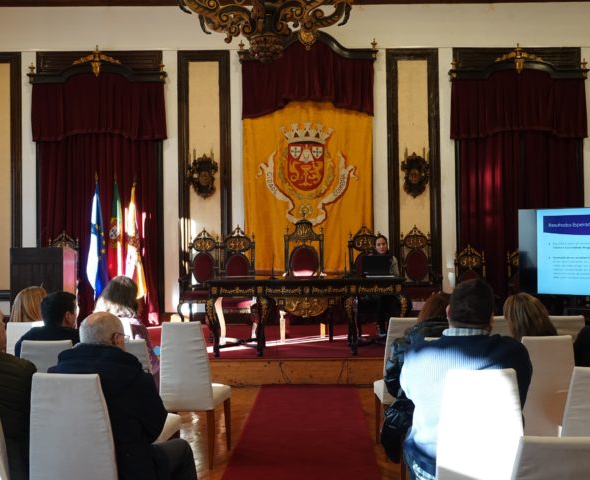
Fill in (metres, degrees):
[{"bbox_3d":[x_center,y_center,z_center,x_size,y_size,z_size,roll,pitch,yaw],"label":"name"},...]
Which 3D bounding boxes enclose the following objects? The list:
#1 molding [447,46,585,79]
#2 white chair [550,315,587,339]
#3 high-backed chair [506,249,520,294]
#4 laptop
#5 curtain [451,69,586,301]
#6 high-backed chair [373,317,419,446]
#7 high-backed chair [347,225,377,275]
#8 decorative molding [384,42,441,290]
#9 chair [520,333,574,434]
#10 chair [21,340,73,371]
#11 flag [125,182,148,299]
[{"bbox_3d":[3.442,-2.726,11.129,2.143,0.509,0.270,-1,-1,-1],"label":"molding"},{"bbox_3d":[1.865,1.015,5.100,0.440,0.990,0.560,-1,-1,2],"label":"white chair"},{"bbox_3d":[3.346,0.807,10.150,0.590,1.473,0.600,-1,-1,2],"label":"high-backed chair"},{"bbox_3d":[0.951,0.305,8.477,0.335,0.225,0.290,-1,-1,-1],"label":"laptop"},{"bbox_3d":[3.671,-0.798,11.850,2.170,4.000,0.280,0,-1,1],"label":"curtain"},{"bbox_3d":[0.806,1.025,5.074,0.440,0.990,0.560,-1,-1,3],"label":"high-backed chair"},{"bbox_3d":[0.985,0.570,9.150,0.680,1.430,0.650,0,-1,-17],"label":"high-backed chair"},{"bbox_3d":[1.849,-1.056,11.197,0.820,3.866,0.090,-1,-1,-1],"label":"decorative molding"},{"bbox_3d":[1.353,1.010,4.020,0.440,0.990,0.560,-1,-1,-1],"label":"chair"},{"bbox_3d":[-1.291,1.025,4.051,0.450,0.985,0.550,-1,-1,3],"label":"chair"},{"bbox_3d":[-2.344,0.063,10.735,0.360,1.820,0.300,-1,-1,2],"label":"flag"}]

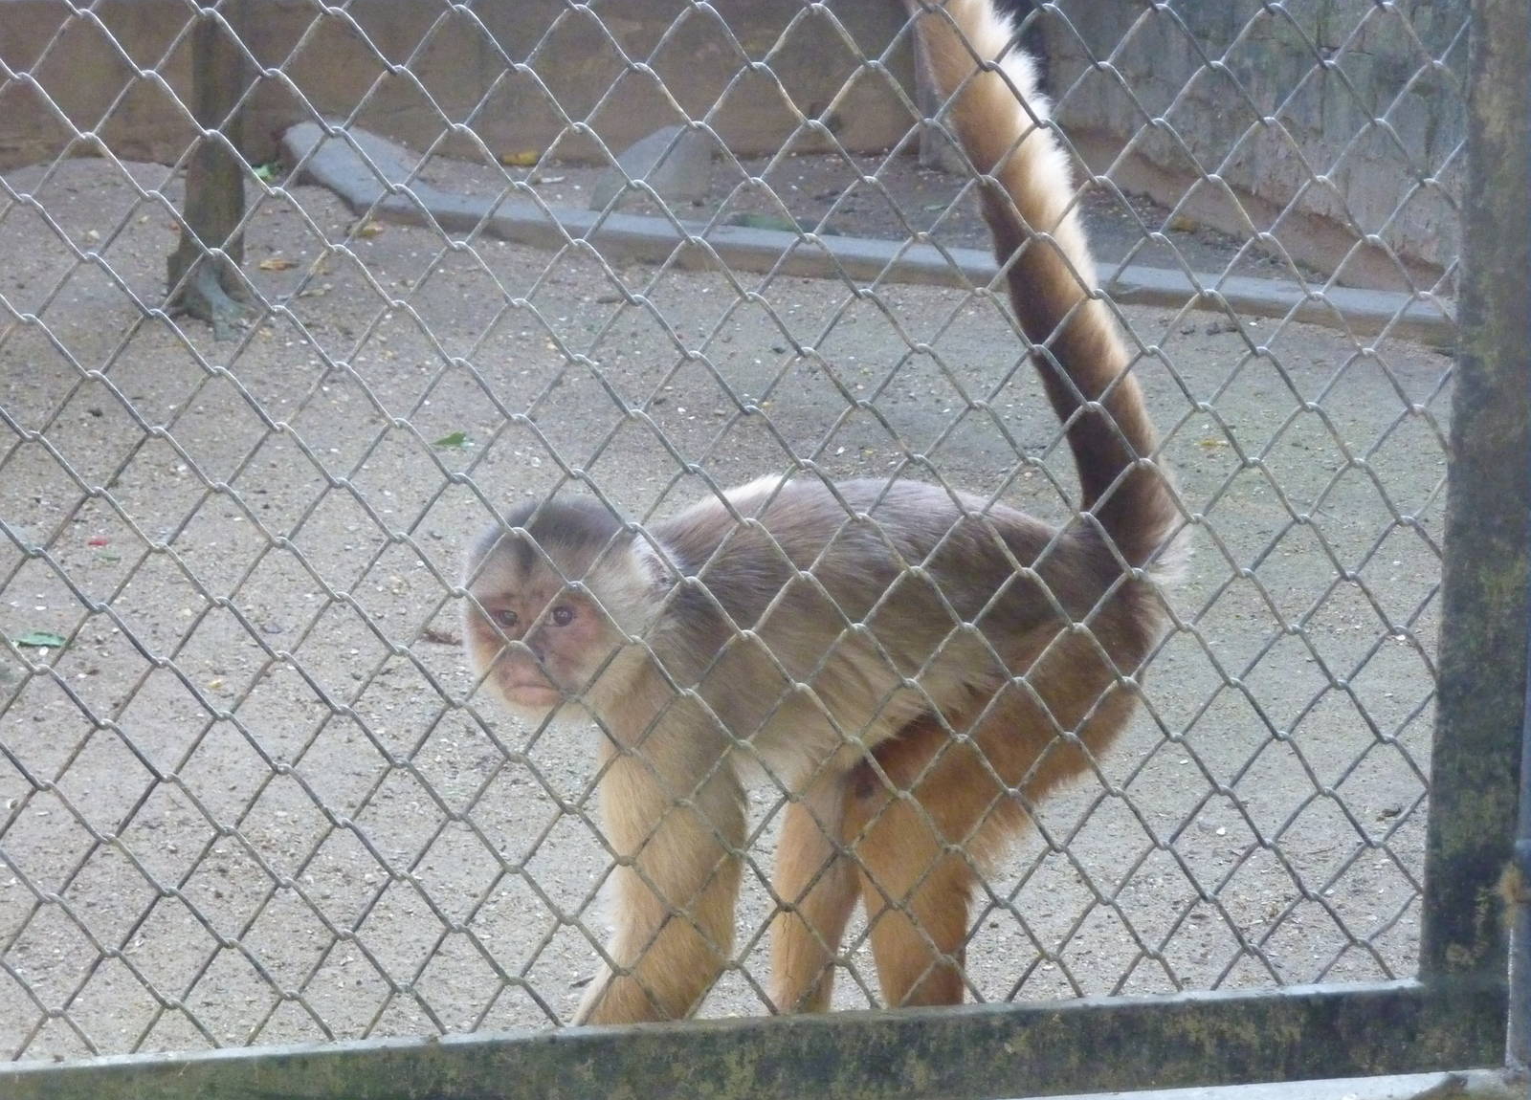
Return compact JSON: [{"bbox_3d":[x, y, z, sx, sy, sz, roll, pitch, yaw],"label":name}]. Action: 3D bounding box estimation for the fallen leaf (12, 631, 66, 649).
[{"bbox_3d":[-0.517,0.064,3.030,0.041,0.006,0.020,5,17,14],"label":"fallen leaf"}]

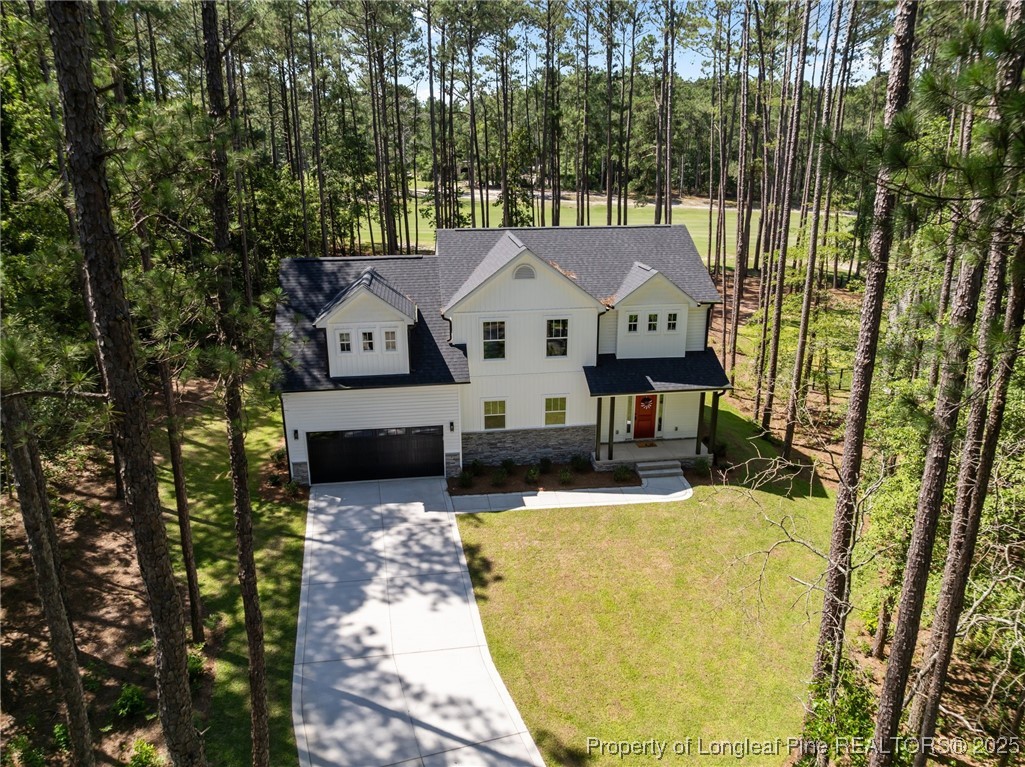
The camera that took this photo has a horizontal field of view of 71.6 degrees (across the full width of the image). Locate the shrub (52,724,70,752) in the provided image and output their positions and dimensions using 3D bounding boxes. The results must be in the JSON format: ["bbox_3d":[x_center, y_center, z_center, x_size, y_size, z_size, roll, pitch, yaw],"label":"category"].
[{"bbox_3d":[-9.859,7.758,15.561,0.420,0.660,0.420,-3,18,-7],"label":"shrub"}]

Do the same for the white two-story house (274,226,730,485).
[{"bbox_3d":[-0.707,-2.111,30.546,17.018,8.787,10.706,-3,18,-7],"label":"white two-story house"}]

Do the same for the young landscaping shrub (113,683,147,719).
[{"bbox_3d":[-8.943,7.391,16.587,0.680,0.720,0.680,-3,18,-7],"label":"young landscaping shrub"}]

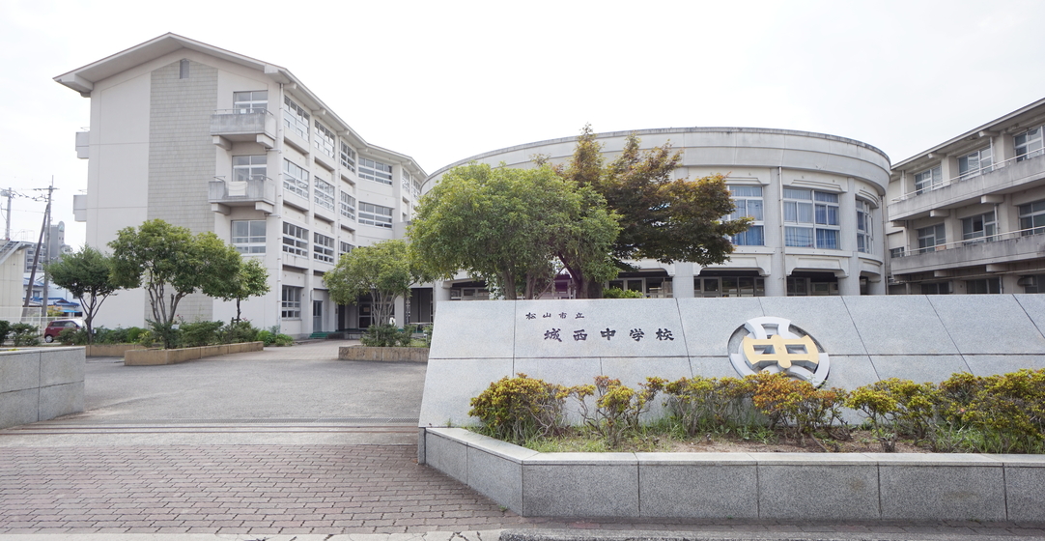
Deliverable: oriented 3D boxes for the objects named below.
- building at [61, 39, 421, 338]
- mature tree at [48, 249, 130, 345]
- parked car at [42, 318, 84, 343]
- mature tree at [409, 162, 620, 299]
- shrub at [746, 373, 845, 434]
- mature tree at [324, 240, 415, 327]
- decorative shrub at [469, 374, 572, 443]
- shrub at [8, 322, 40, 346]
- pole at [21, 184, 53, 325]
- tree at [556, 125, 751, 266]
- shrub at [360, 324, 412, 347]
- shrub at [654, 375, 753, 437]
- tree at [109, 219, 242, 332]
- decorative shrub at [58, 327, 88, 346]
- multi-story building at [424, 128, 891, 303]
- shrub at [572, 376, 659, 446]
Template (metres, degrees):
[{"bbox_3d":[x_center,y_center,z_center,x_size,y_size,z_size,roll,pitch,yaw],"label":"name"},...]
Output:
[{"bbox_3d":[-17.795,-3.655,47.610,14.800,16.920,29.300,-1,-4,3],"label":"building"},{"bbox_3d":[-16.802,0.969,23.500,2.850,3.800,2.800,-1,-4,3],"label":"mature tree"},{"bbox_3d":[-29.005,3.895,39.909,3.400,1.550,1.480,-1,-4,3],"label":"parked car"},{"bbox_3d":[-0.182,-0.171,13.500,4.708,4.430,4.400,-1,-4,3],"label":"mature tree"},{"bbox_3d":[2.458,1.197,5.450,0.830,0.560,0.640,-1,-4,3],"label":"shrub"},{"bbox_3d":[-5.427,0.736,21.600,3.200,3.550,3.100,-1,-4,3],"label":"mature tree"},{"bbox_3d":[-0.013,1.216,5.400,0.907,0.608,0.800,-1,-4,3],"label":"decorative shrub"},{"bbox_3d":[-18.996,2.446,23.200,1.050,0.850,0.950,-1,-4,3],"label":"shrub"},{"bbox_3d":[-34.186,-0.648,43.000,2.318,10.907,0.900,-1,-4,3],"label":"pole"},{"bbox_3d":[2.874,-0.644,14.000,4.794,5.438,4.600,-1,-4,3],"label":"tree"},{"bbox_3d":[-4.554,2.140,20.300,1.650,0.750,1.300,-1,-4,3],"label":"shrub"},{"bbox_3d":[1.635,1.225,5.500,0.820,0.550,0.620,-1,-4,3],"label":"shrub"},{"bbox_3d":[-10.258,0.399,18.000,3.600,3.850,3.500,-1,-4,3],"label":"tree"},{"bbox_3d":[-17.342,2.552,23.500,1.200,0.750,1.000,-1,-4,3],"label":"decorative shrub"},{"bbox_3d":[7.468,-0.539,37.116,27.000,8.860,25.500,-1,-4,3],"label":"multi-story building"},{"bbox_3d":[0.835,1.234,5.350,0.720,0.600,0.620,-1,-4,3],"label":"shrub"}]

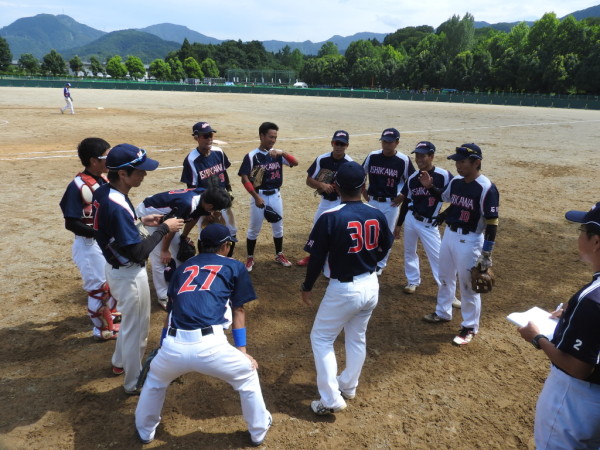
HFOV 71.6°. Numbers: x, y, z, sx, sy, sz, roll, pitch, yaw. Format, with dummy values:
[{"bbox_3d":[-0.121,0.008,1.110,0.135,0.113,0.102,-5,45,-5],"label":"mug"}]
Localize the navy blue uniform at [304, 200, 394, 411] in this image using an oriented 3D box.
[{"bbox_3d":[0.312,0.550,2.857,0.580,1.450,0.400,-6,20,-23],"label":"navy blue uniform"}]

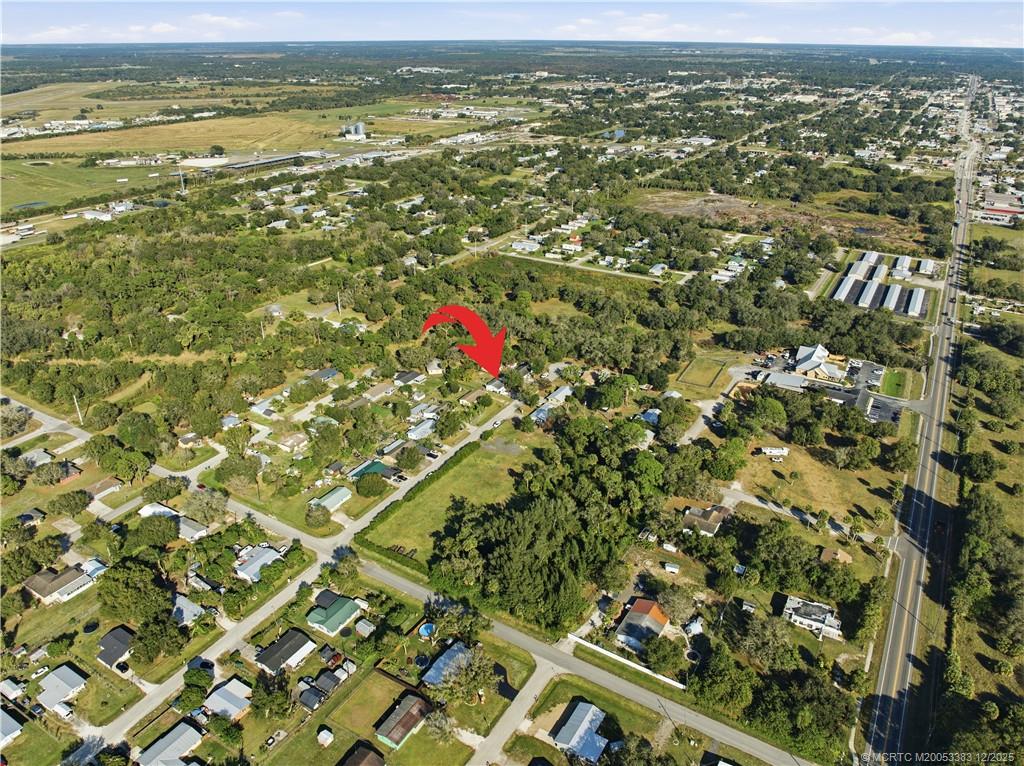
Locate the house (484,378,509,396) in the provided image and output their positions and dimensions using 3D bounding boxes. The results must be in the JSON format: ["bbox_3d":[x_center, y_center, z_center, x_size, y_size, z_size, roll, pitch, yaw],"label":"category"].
[{"bbox_3d":[-7.400,2.540,420.010,13.500,4.600,10.300,15,30,28],"label":"house"}]

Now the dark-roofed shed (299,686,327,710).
[{"bbox_3d":[-61.540,98.070,219.500,5.790,3.150,5.790,15,30,28],"label":"dark-roofed shed"}]

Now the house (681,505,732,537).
[{"bbox_3d":[83.060,58.220,305.940,16.000,4.600,18.200,15,30,28],"label":"house"}]

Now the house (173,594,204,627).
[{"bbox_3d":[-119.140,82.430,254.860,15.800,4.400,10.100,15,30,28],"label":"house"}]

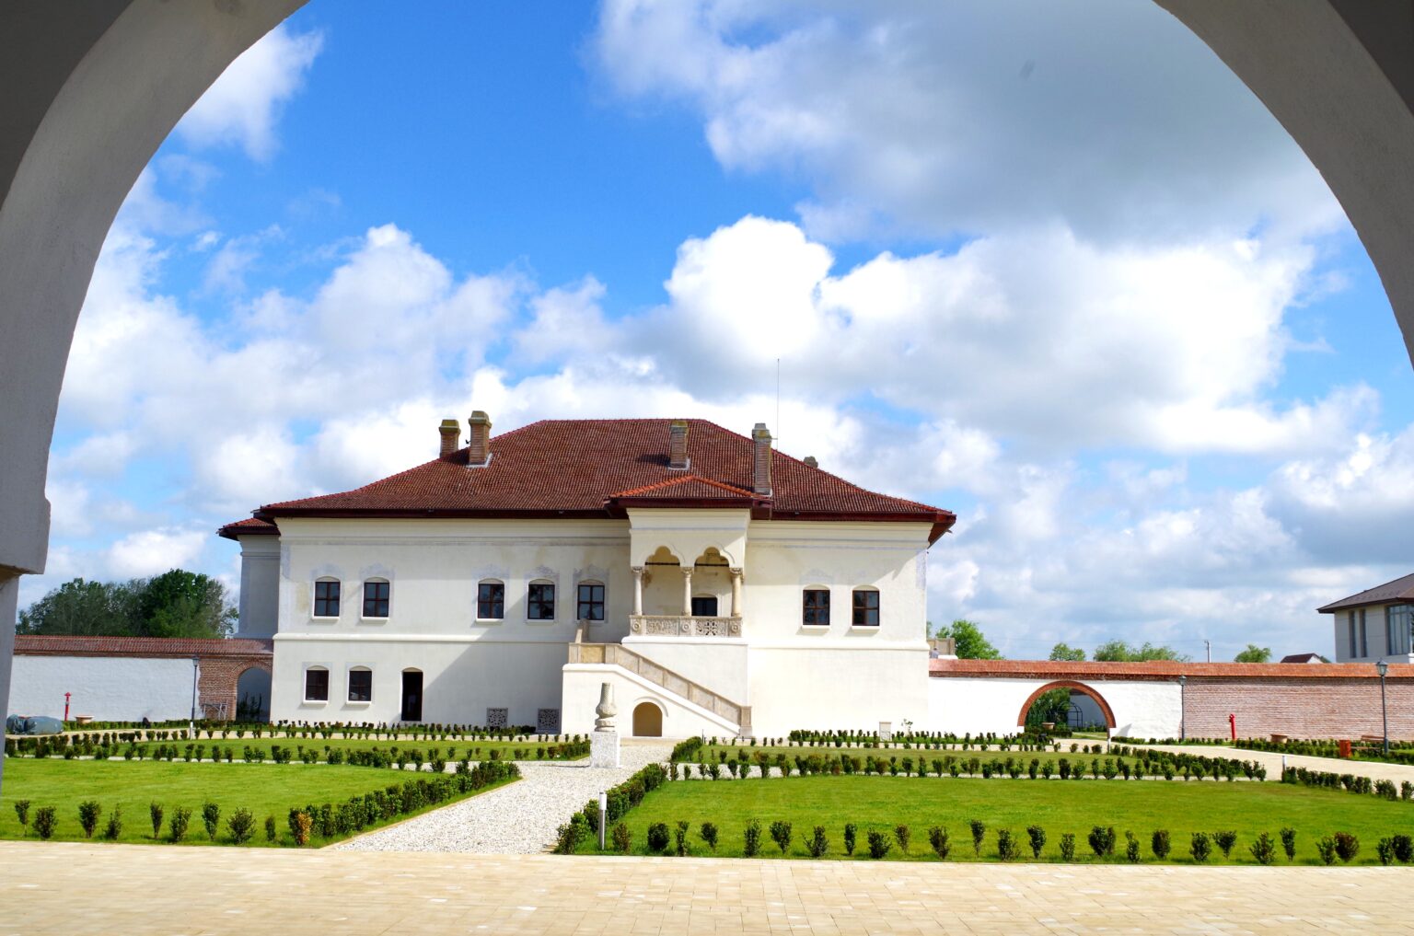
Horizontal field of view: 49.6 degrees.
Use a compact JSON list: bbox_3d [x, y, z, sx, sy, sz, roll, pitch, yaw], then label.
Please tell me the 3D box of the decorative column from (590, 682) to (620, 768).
[{"bbox_3d":[-2.508,6.306,37.775,0.680,2.160,0.680,0,-9,4],"label":"decorative column"}]

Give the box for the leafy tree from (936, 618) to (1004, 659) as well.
[{"bbox_3d":[18.881,14.961,111.062,6.200,7.900,6.200,0,-9,5],"label":"leafy tree"}]

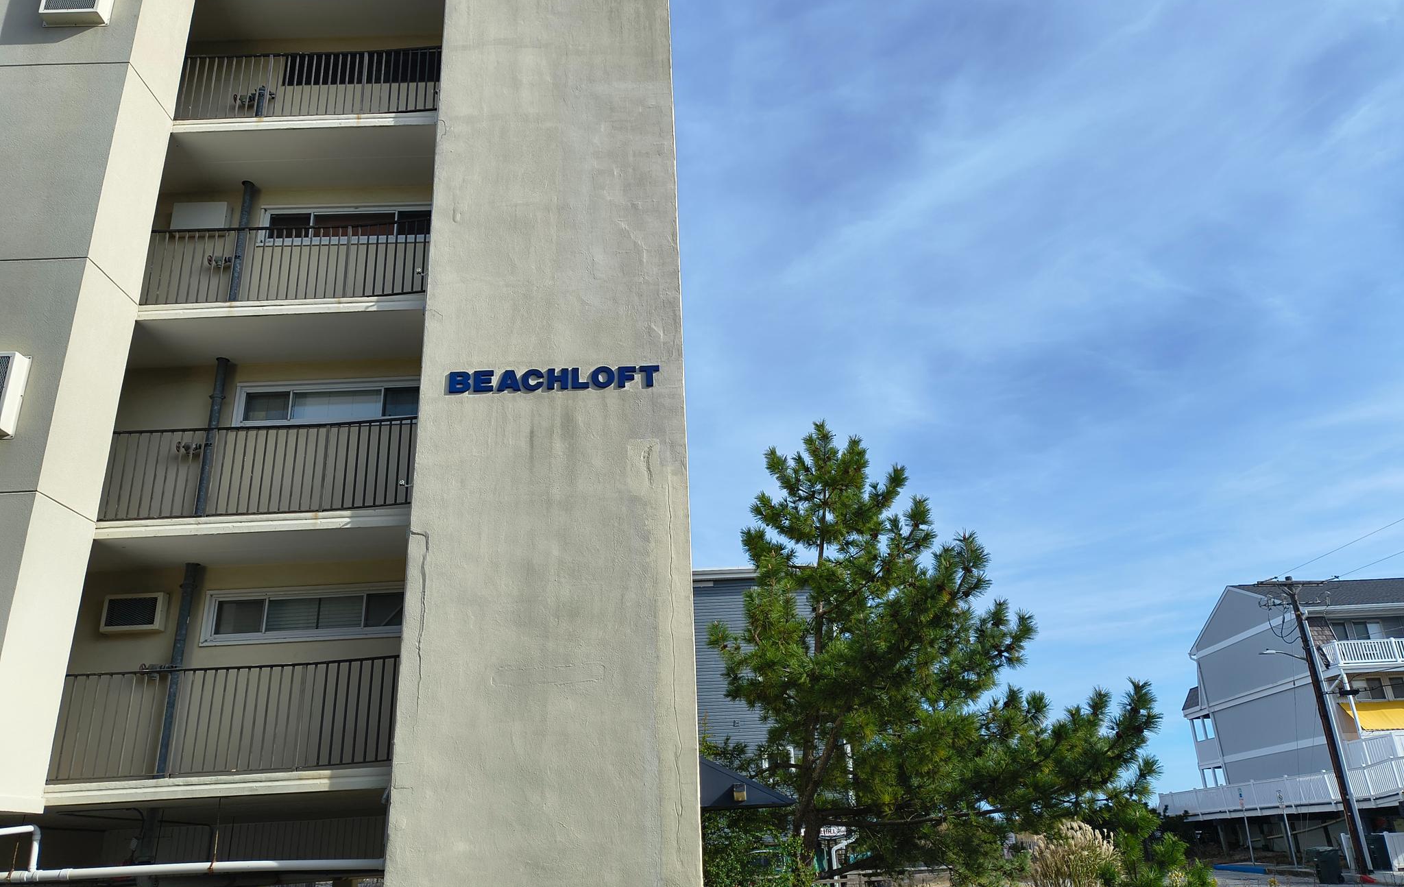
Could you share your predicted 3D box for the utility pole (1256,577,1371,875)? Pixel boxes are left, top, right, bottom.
[{"bbox_3d":[22.818,10.098,37.232,2.850,10.500,0.700,-2,-22,0],"label":"utility pole"}]

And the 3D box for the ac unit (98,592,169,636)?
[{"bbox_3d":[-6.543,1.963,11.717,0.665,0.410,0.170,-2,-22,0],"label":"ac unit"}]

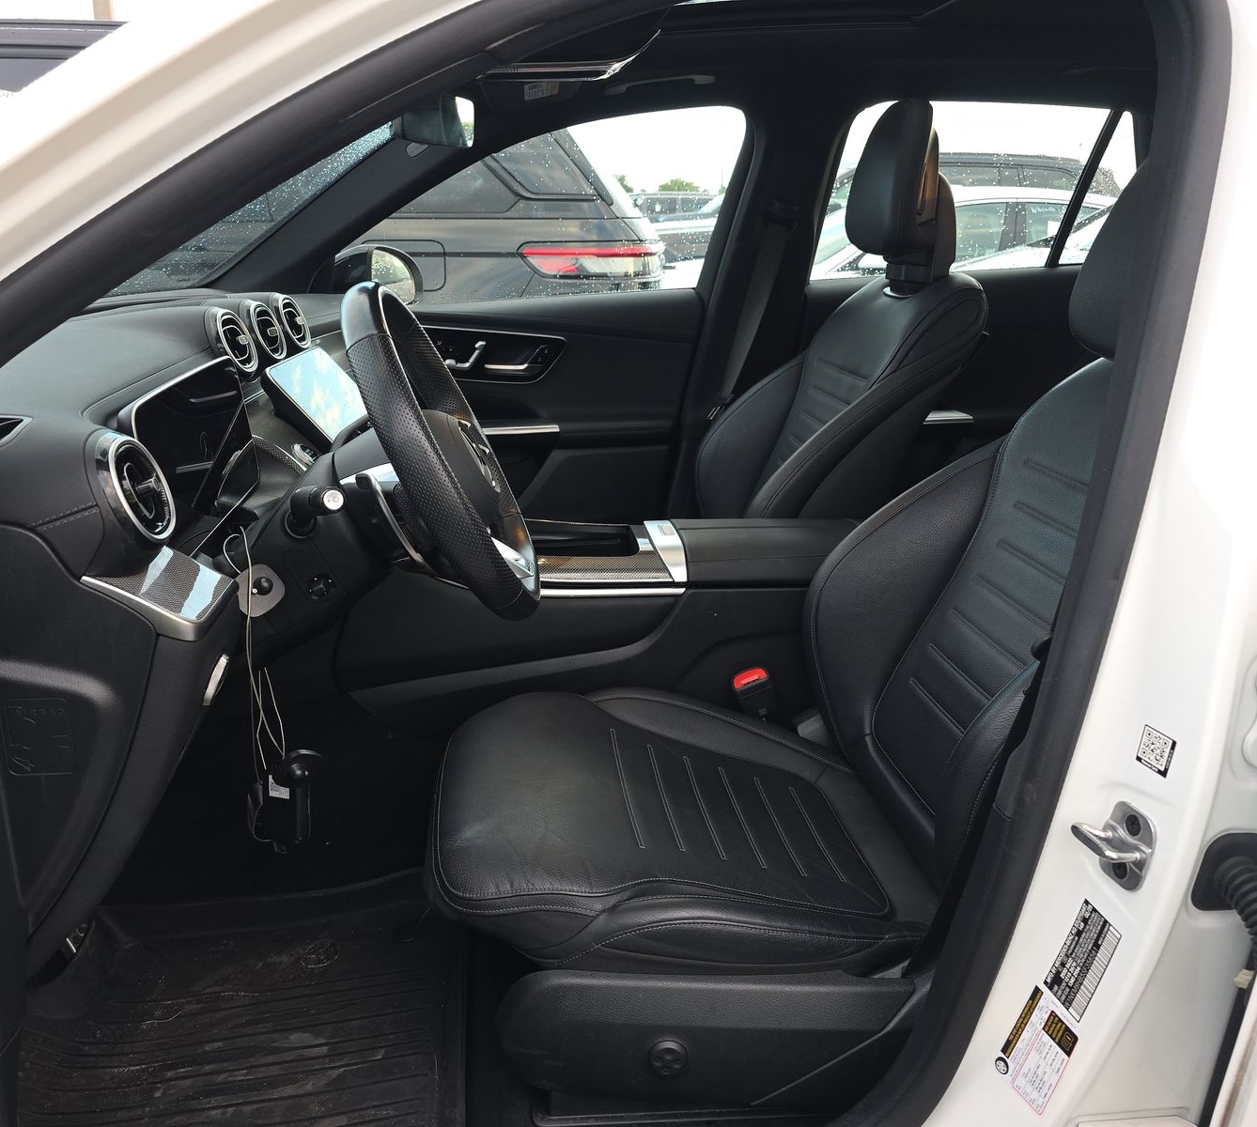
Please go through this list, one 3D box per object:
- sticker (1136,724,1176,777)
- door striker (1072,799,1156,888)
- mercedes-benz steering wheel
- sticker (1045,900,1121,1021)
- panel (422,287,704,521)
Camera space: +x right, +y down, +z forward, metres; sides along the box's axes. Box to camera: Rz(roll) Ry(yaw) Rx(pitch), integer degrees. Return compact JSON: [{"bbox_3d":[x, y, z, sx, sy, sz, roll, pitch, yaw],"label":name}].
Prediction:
[{"bbox_3d":[0.362,0.129,0.685,0.002,0.027,0.027,4,16,-17],"label":"sticker"},{"bbox_3d":[0.342,0.198,0.708,0.038,0.062,0.042,11,15,-15],"label":"door striker"},{"bbox_3d":[-0.198,-0.099,1.009,0.090,0.360,0.370,-26,20,3],"label":"mercedes-benz steering wheel"},{"bbox_3d":[0.338,0.295,0.742,0.002,0.075,0.047,18,11,-14],"label":"sticker"},{"bbox_3d":[-0.264,-0.281,2.066,0.850,0.590,0.120,-3,19,-8],"label":"panel"}]

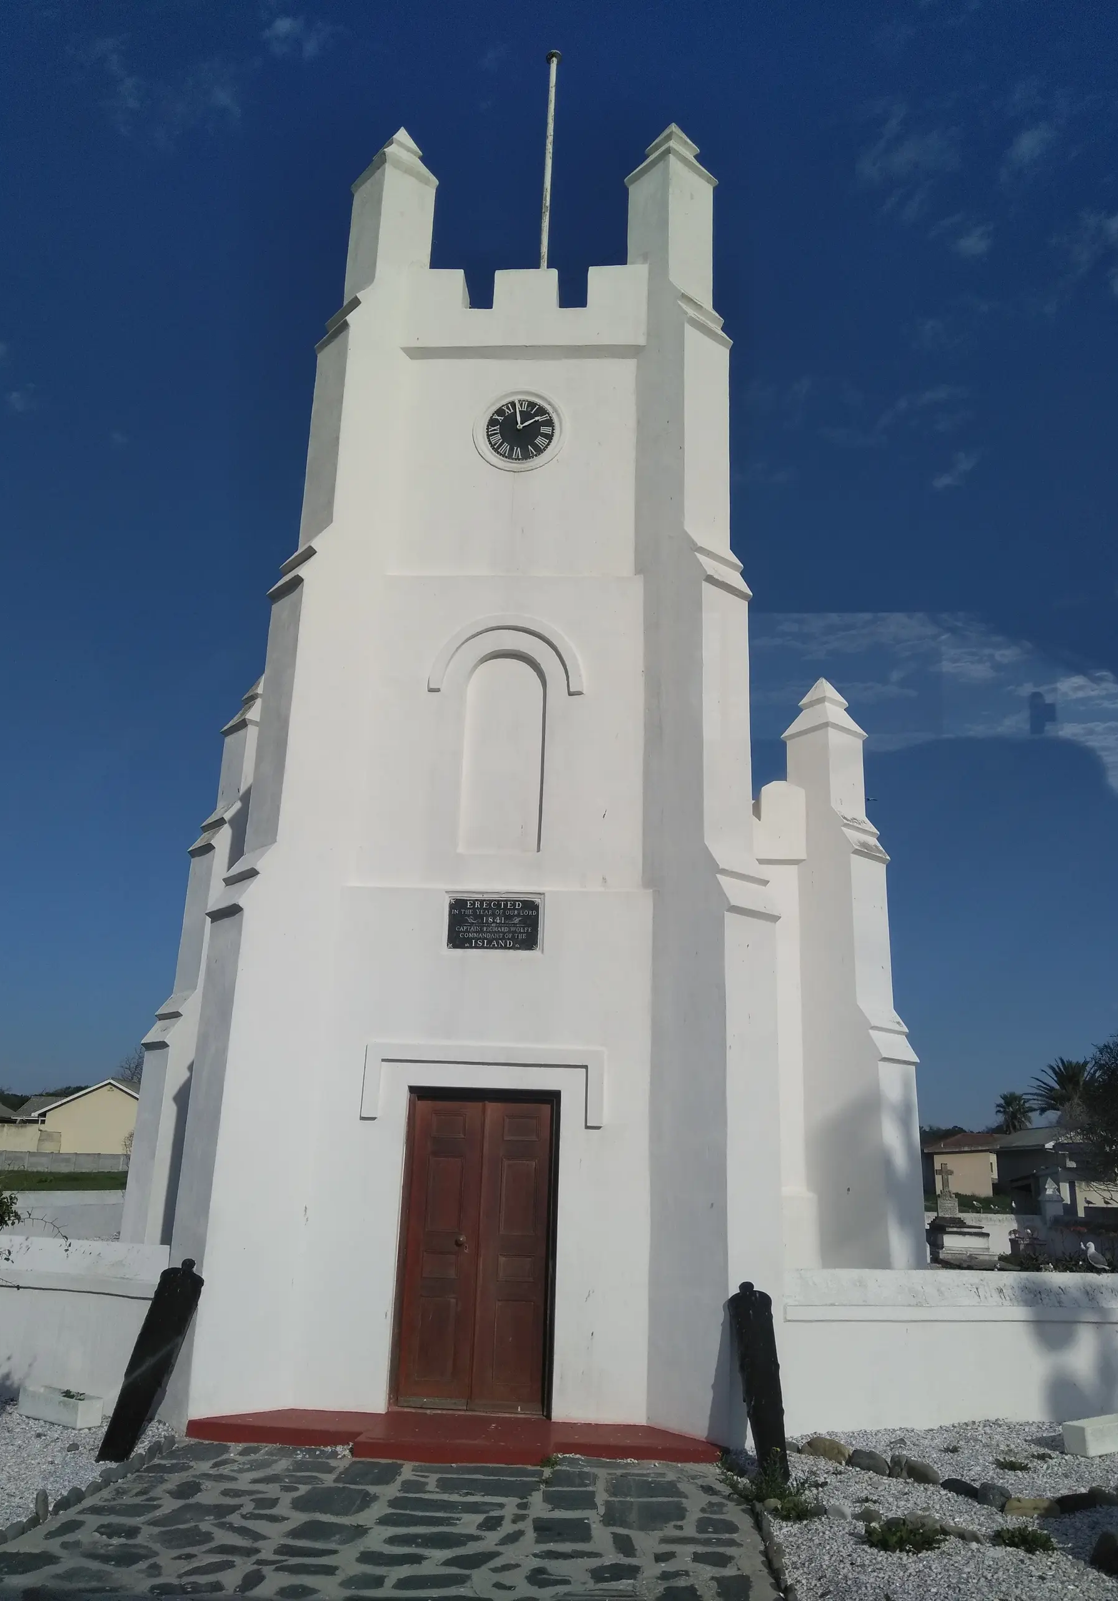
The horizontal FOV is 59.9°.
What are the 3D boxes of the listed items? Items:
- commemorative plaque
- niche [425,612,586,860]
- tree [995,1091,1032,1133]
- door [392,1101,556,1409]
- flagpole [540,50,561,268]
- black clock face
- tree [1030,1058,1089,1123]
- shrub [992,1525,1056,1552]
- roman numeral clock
[{"bbox_3d":[-0.553,1.058,8.339,0.790,0.460,0.050,1,-15,4],"label":"commemorative plaque"},{"bbox_3d":[-0.487,-0.583,8.787,1.410,2.260,0.220,1,-15,4],"label":"niche"},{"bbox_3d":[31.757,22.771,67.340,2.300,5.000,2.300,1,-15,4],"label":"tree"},{"bbox_3d":[-0.668,3.667,7.854,1.200,2.380,0.120,1,-15,4],"label":"door"},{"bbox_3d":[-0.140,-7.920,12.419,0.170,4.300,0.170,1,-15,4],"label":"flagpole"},{"bbox_3d":[-0.372,-3.602,9.466,0.690,0.690,0.060,1,-15,4],"label":"black clock face"},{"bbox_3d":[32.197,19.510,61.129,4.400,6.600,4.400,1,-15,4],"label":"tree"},{"bbox_3d":[2.717,4.323,5.680,0.320,0.130,0.270,1,-15,4],"label":"shrub"},{"bbox_3d":[-0.390,-3.598,9.455,0.890,0.890,0.120,1,-15,4],"label":"roman numeral clock"}]

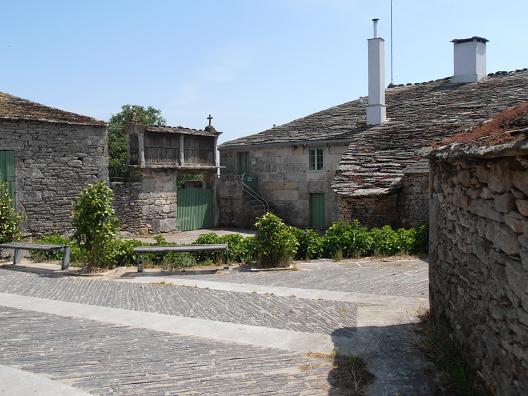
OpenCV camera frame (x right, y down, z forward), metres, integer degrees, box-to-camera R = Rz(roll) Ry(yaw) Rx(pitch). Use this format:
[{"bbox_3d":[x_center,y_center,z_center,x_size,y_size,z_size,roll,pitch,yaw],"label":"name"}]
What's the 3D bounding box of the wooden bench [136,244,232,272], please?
[{"bbox_3d":[-1.710,1.260,11.600,1.930,0.460,0.420,-1,2,-12],"label":"wooden bench"}]

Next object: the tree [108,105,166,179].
[{"bbox_3d":[-7.568,-1.810,33.500,3.800,6.900,3.800,-1,2,0],"label":"tree"}]

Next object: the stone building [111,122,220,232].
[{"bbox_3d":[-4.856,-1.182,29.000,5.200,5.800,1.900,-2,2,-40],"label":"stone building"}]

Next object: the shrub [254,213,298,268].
[{"bbox_3d":[0.272,0.926,12.300,0.920,1.170,0.920,-1,2,-6],"label":"shrub"}]

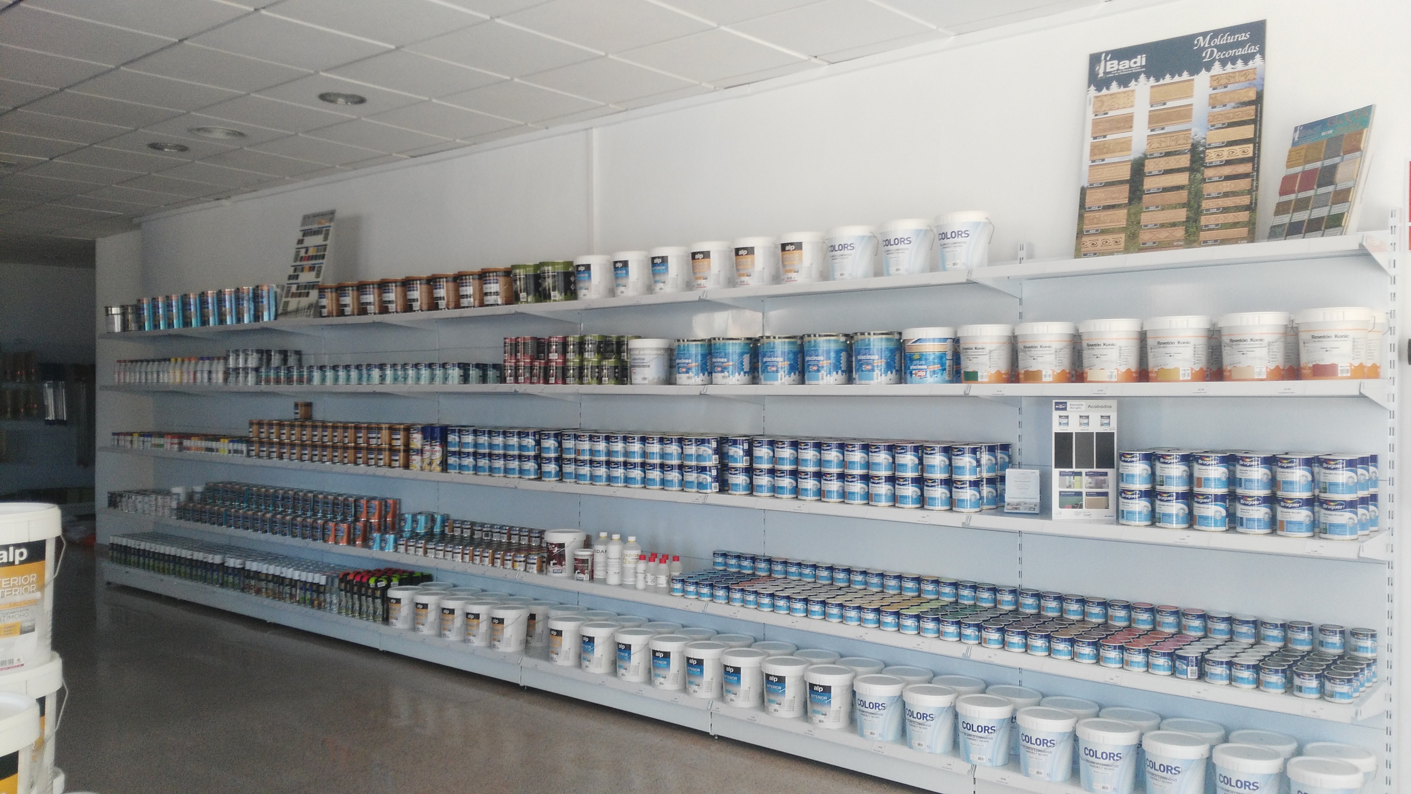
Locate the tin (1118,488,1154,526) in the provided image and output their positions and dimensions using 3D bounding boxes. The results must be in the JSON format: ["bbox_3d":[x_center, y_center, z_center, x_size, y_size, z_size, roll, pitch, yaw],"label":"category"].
[{"bbox_3d":[1.427,0.366,3.473,0.099,0.113,0.099,1,2,38],"label":"tin"}]

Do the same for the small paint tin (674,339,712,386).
[{"bbox_3d":[-0.042,-0.150,4.632,0.183,0.196,0.183,0,1,0],"label":"small paint tin"}]

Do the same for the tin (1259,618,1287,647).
[{"bbox_3d":[1.887,0.785,3.481,0.074,0.076,0.074,1,2,38],"label":"tin"}]

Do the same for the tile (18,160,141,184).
[{"bbox_3d":[-4.080,-1.482,6.900,0.600,0.018,0.600,1,1,39],"label":"tile"}]

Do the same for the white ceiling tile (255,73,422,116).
[{"bbox_3d":[-1.758,-1.454,5.060,0.600,0.018,0.600,1,1,39],"label":"white ceiling tile"}]

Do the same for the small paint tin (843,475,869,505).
[{"bbox_3d":[0.597,0.363,4.131,0.099,0.113,0.099,0,1,0],"label":"small paint tin"}]

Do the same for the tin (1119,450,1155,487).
[{"bbox_3d":[1.404,0.240,3.422,0.098,0.117,0.098,1,1,39],"label":"tin"}]

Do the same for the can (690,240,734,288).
[{"bbox_3d":[0.025,-0.561,4.579,0.184,0.201,0.184,0,1,0],"label":"can"}]

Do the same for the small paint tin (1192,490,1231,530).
[{"bbox_3d":[1.609,0.365,3.333,0.100,0.119,0.100,0,1,35],"label":"small paint tin"}]

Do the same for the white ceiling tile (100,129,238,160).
[{"bbox_3d":[-3.153,-1.464,6.157,0.600,0.020,0.600,1,2,38],"label":"white ceiling tile"}]

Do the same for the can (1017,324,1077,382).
[{"bbox_3d":[1.192,-0.152,3.680,0.200,0.209,0.200,1,1,36],"label":"can"}]

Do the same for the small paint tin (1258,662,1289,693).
[{"bbox_3d":[1.741,0.859,3.208,0.073,0.078,0.073,1,1,38],"label":"small paint tin"}]

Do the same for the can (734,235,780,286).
[{"bbox_3d":[0.213,-0.573,4.461,0.183,0.196,0.183,0,1,0],"label":"can"}]

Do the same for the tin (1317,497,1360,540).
[{"bbox_3d":[1.877,0.359,3.103,0.098,0.120,0.098,1,1,38],"label":"tin"}]

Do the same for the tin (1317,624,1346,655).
[{"bbox_3d":[1.984,0.768,3.316,0.073,0.075,0.073,1,1,39],"label":"tin"}]

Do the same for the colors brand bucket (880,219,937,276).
[{"bbox_3d":[0.768,-0.558,3.999,0.198,0.205,0.198,0,1,33],"label":"colors brand bucket"}]

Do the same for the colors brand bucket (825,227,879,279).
[{"bbox_3d":[0.588,-0.578,4.198,0.200,0.217,0.200,0,1,0],"label":"colors brand bucket"}]

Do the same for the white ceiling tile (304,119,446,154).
[{"bbox_3d":[-1.846,-1.467,5.895,0.600,0.020,0.600,1,2,38],"label":"white ceiling tile"}]

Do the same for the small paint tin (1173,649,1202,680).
[{"bbox_3d":[1.513,0.838,3.286,0.073,0.077,0.073,1,1,38],"label":"small paint tin"}]

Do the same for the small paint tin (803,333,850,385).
[{"bbox_3d":[0.487,-0.147,4.208,0.183,0.196,0.183,0,1,0],"label":"small paint tin"}]

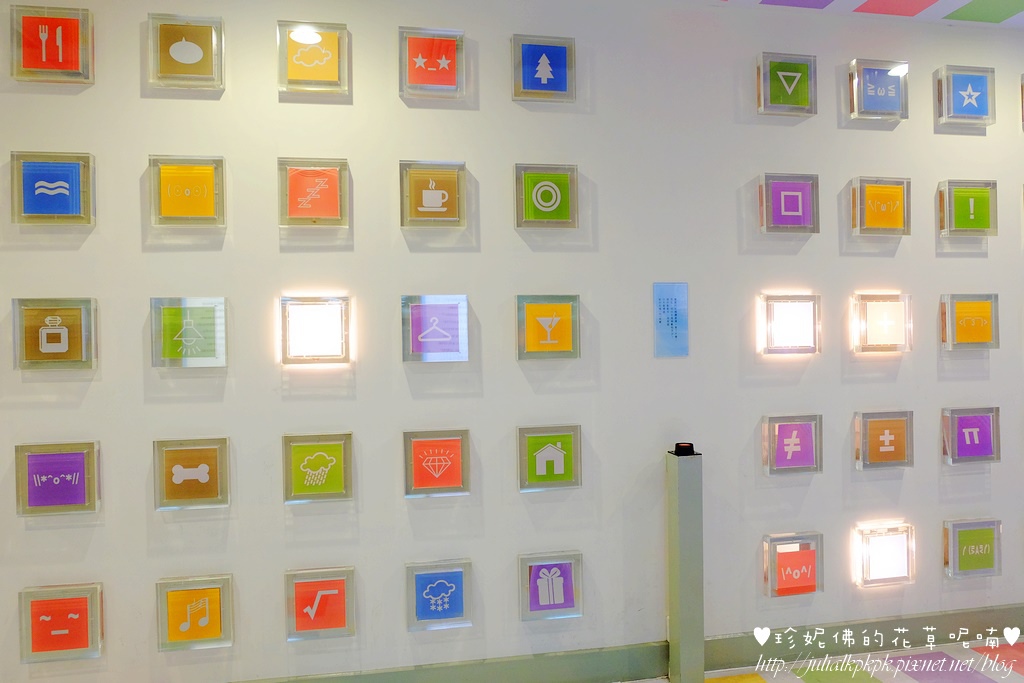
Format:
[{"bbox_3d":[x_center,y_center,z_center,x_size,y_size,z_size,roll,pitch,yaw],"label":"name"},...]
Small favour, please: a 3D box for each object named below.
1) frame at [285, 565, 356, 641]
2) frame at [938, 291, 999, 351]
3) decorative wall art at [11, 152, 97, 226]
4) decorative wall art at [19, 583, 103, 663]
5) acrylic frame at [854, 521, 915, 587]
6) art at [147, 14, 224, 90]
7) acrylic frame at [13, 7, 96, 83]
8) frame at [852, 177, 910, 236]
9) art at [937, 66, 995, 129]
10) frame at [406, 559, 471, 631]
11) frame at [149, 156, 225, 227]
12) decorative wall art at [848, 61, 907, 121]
[{"bbox_3d":[-0.692,0.949,2.474,0.240,0.240,0.045,-1,0,-10],"label":"frame"},{"bbox_3d":[1.952,-0.081,2.912,0.235,0.235,0.051,-1,0,-10],"label":"frame"},{"bbox_3d":[-1.523,-0.505,2.274,0.235,0.235,0.051,-1,0,-10],"label":"decorative wall art"},{"bbox_3d":[-1.531,0.959,2.327,0.240,0.240,0.045,-1,0,-10],"label":"decorative wall art"},{"bbox_3d":[1.567,0.896,2.865,0.240,0.240,0.043,-1,0,-10],"label":"acrylic frame"},{"bbox_3d":[-1.135,-1.010,2.387,0.240,0.240,0.043,-1,0,-10],"label":"art"},{"bbox_3d":[-1.358,-0.876,2.022,0.210,0.210,0.044,-1,0,-10],"label":"acrylic frame"},{"bbox_3d":[1.552,-0.562,2.864,0.240,0.240,0.043,-1,0,-10],"label":"frame"},{"bbox_3d":[1.959,-1.053,2.937,0.240,0.240,0.043,-1,0,-10],"label":"art"},{"bbox_3d":[-0.265,0.927,2.507,0.235,0.235,0.051,-1,0,-10],"label":"frame"},{"bbox_3d":[-1.133,-0.525,2.398,0.240,0.240,0.045,-1,0,-10],"label":"frame"},{"bbox_3d":[1.523,-1.036,2.831,0.235,0.235,0.051,-1,0,-10],"label":"decorative wall art"}]

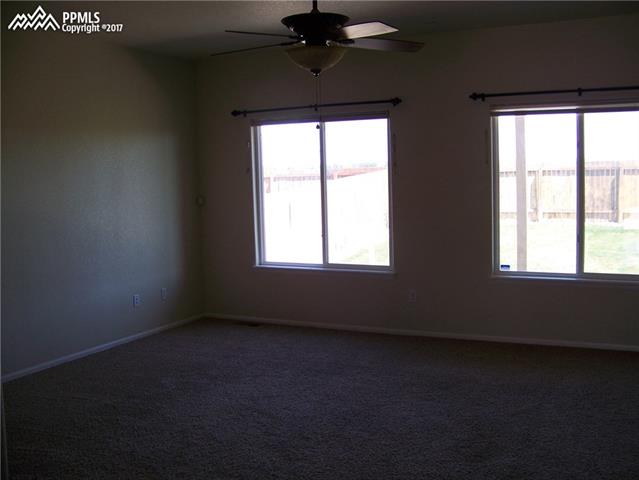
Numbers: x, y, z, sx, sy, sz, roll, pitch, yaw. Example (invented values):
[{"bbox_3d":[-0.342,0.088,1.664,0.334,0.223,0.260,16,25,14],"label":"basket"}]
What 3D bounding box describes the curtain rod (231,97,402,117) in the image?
[{"bbox_3d":[-0.064,-1.258,6.165,1.769,0.075,0.100,1,5,23],"label":"curtain rod"}]

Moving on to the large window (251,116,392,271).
[{"bbox_3d":[0.018,-0.455,6.301,1.438,1.479,0.110,1,5,23],"label":"large window"}]

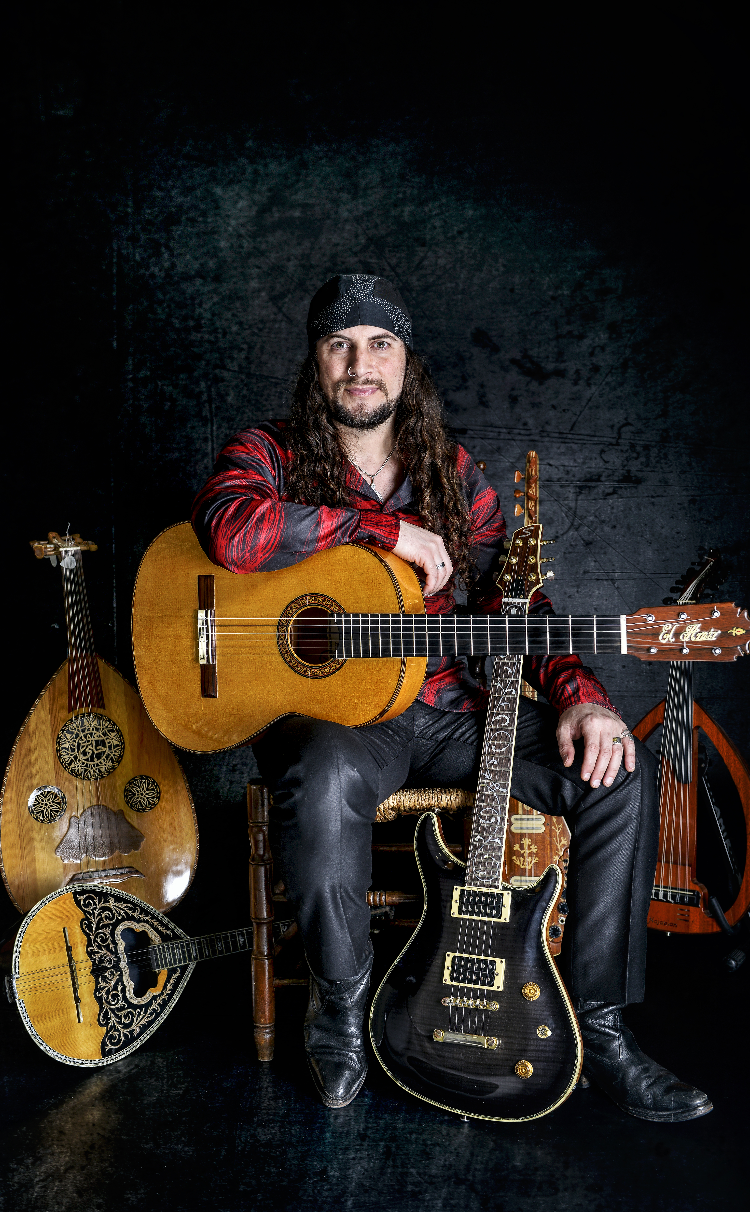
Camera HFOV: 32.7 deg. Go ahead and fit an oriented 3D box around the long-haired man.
[{"bbox_3d":[0.100,0.095,2.122,0.775,1.280,0.620,0,4,0],"label":"long-haired man"}]

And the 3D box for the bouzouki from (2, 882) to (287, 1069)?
[{"bbox_3d":[-0.304,0.636,2.425,0.165,0.310,0.980,-22,-15,40],"label":"bouzouki"}]

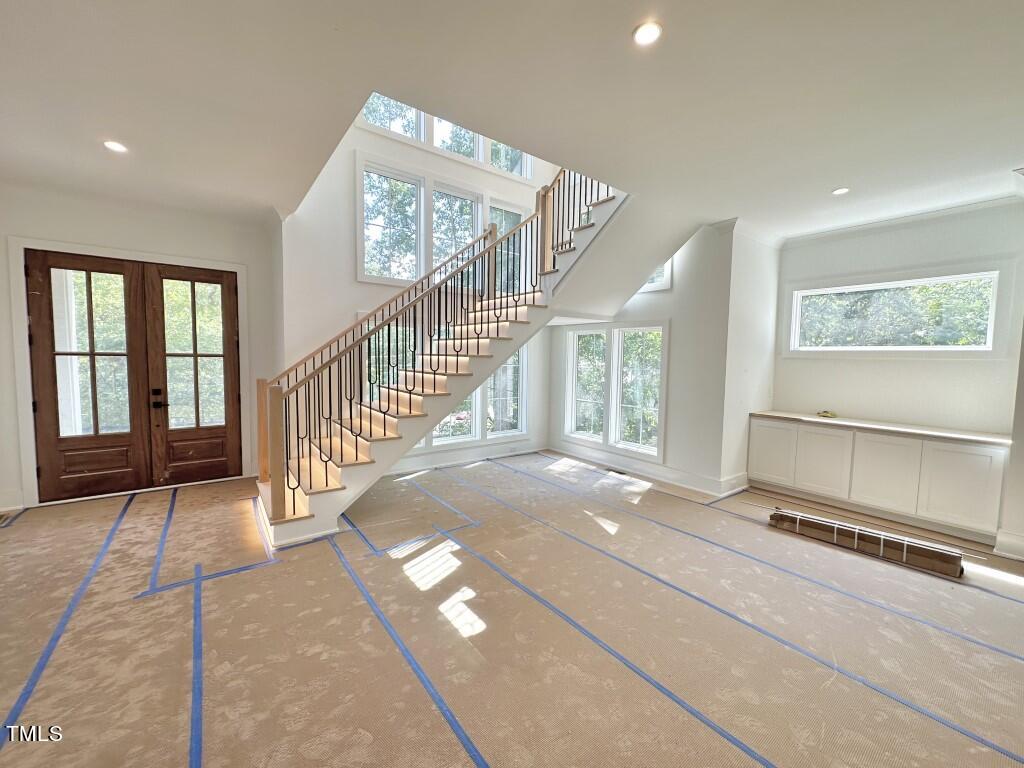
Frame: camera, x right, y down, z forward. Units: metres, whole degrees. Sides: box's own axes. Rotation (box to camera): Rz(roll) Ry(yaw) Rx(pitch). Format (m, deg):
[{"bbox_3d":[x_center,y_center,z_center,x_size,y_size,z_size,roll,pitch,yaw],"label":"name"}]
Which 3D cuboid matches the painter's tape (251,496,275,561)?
[{"bbox_3d":[-2.245,1.243,3.685,0.052,0.009,1.617,-2,5,-38],"label":"painter's tape"}]

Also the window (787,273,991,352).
[{"bbox_3d":[4.057,-0.736,4.563,0.100,0.733,1.665,-2,5,-38],"label":"window"}]

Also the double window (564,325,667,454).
[{"bbox_3d":[1.409,0.046,5.961,0.100,1.643,1.642,-2,5,-38],"label":"double window"}]

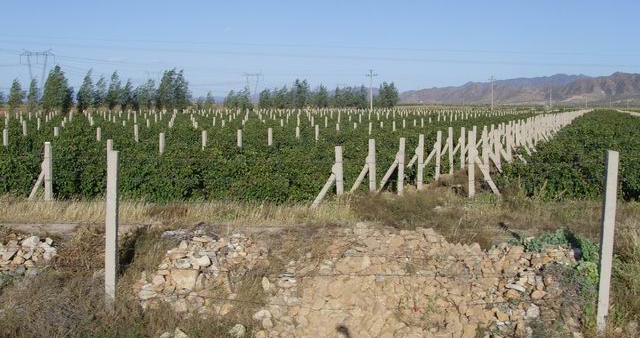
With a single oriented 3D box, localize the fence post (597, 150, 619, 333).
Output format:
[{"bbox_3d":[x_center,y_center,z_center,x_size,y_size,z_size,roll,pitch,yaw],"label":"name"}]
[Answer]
[{"bbox_3d":[2.795,0.717,7.050,0.103,1.815,0.100,1,5,0],"label":"fence post"}]

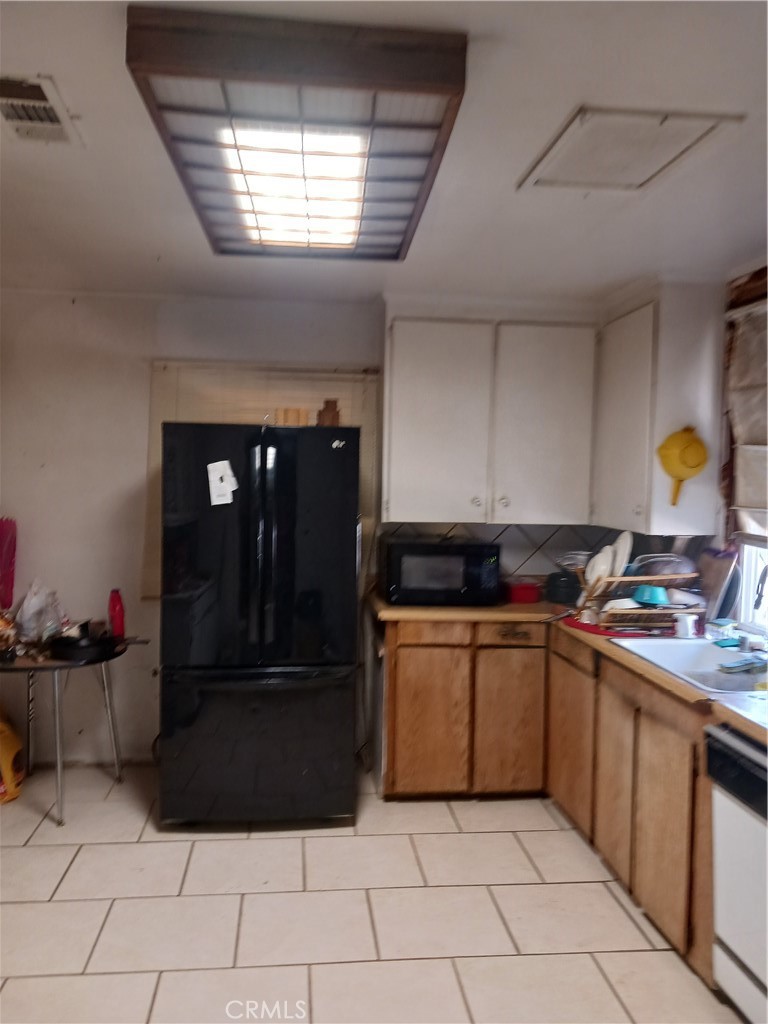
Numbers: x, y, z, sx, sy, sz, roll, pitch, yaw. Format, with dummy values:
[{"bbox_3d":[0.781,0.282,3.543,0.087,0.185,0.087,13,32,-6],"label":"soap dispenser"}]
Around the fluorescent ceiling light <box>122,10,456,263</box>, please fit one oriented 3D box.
[{"bbox_3d":[-0.223,-0.988,2.321,0.704,0.119,1.365,1,2,-4],"label":"fluorescent ceiling light"}]

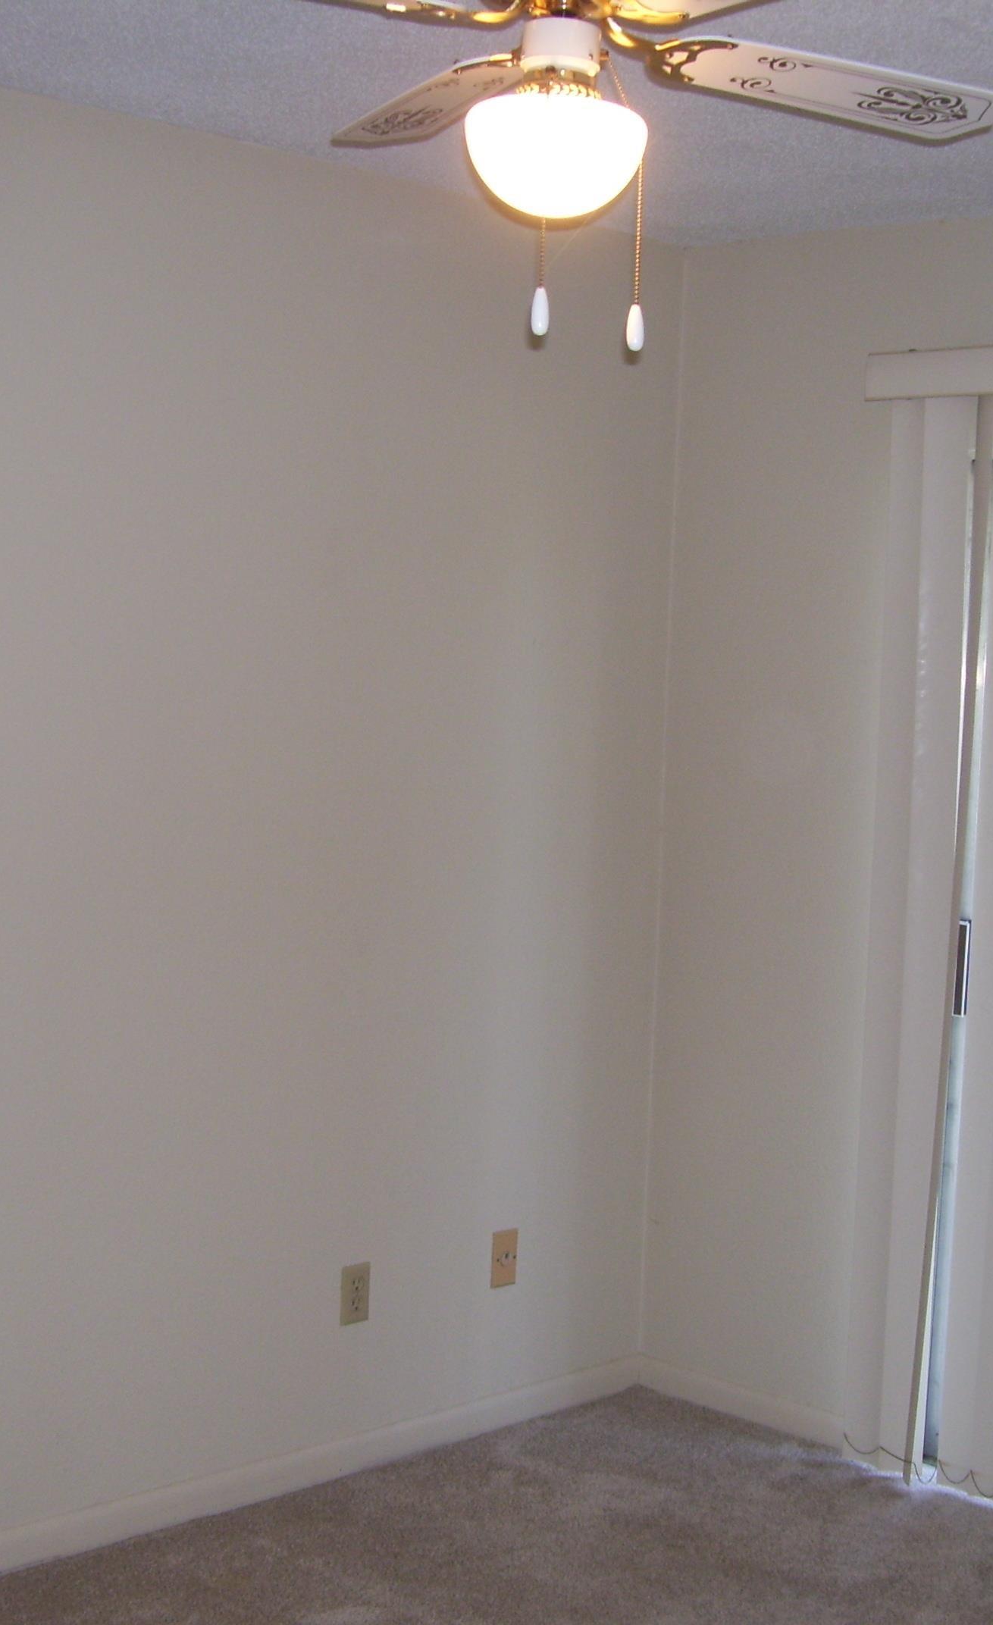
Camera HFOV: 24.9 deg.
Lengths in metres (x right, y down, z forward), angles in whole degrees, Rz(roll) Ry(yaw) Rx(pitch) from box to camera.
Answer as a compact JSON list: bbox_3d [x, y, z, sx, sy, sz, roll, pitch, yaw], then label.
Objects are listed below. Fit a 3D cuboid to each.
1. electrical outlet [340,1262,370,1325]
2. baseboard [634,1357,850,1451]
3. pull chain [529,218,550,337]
[{"bbox_3d":[-0.266,0.917,4.278,0.008,0.115,0.071,7,6,44],"label":"electrical outlet"},{"bbox_3d":[0.505,1.231,4.672,0.590,0.077,0.015,7,6,44],"label":"baseboard"},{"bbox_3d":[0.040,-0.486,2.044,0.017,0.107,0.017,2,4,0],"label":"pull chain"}]

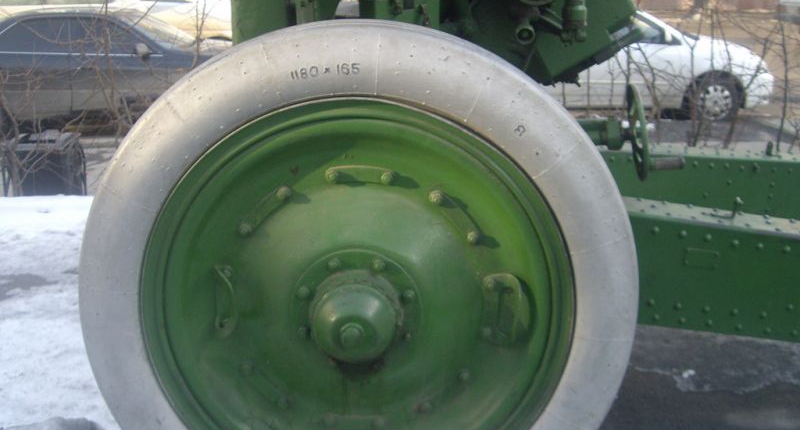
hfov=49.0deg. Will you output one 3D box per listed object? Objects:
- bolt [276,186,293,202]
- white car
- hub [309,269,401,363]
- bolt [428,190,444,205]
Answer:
[{"bbox_3d":[-0.238,-0.044,1.803,0.029,0.029,0.026,0,15,1],"label":"bolt"},{"bbox_3d":[2.205,-1.898,10.504,4.400,1.450,1.700,1,15,3],"label":"white car"},{"bbox_3d":[-0.091,0.217,1.761,0.187,0.187,0.127,0,15,1],"label":"hub"},{"bbox_3d":[0.074,-0.036,1.801,0.029,0.029,0.026,0,15,1],"label":"bolt"}]

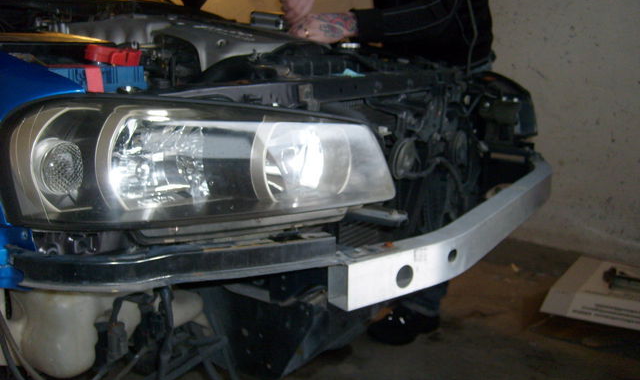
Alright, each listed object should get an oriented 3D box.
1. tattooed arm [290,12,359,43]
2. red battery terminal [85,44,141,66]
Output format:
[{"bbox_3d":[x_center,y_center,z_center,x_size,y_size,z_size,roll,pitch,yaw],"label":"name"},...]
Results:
[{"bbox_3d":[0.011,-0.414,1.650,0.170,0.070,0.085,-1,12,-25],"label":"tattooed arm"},{"bbox_3d":[-0.405,-0.264,1.270,0.090,0.037,0.060,10,14,33],"label":"red battery terminal"}]

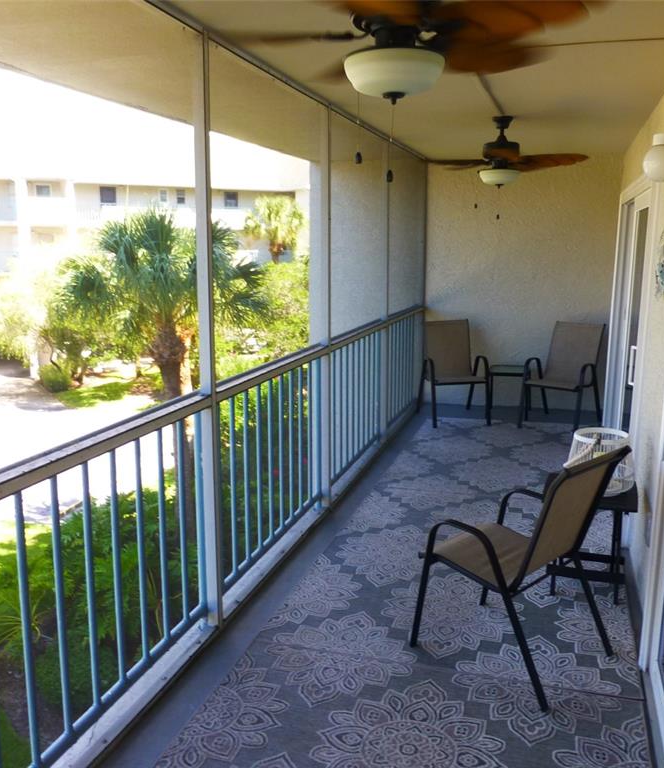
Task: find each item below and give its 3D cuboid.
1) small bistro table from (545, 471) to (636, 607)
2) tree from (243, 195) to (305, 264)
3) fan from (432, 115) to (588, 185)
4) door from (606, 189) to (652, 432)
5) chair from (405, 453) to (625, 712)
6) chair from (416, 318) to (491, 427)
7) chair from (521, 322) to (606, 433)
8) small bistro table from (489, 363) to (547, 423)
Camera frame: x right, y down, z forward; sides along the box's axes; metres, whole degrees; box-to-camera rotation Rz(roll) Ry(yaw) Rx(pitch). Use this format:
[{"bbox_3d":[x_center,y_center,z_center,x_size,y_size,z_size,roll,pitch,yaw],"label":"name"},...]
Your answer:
[{"bbox_3d":[1.239,0.758,3.443,0.420,0.520,0.410,4,11,18],"label":"small bistro table"},{"bbox_3d":[-2.898,-5.659,35.707,3.200,7.500,3.200,4,11,18],"label":"tree"},{"bbox_3d":[1.193,-1.621,4.985,1.240,0.475,1.240,4,11,18],"label":"fan"},{"bbox_3d":[2.084,-0.340,4.984,0.120,2.100,2.600,4,11,18],"label":"door"},{"bbox_3d":[0.752,0.657,2.880,0.560,0.930,0.680,-10,15,-43],"label":"chair"},{"bbox_3d":[1.187,-0.114,6.902,0.560,0.930,0.680,-1,11,-8],"label":"chair"},{"bbox_3d":[2.183,-0.070,6.691,0.560,0.930,0.680,10,14,40],"label":"chair"},{"bbox_3d":[1.797,0.082,7.168,0.420,0.450,0.440,4,11,18],"label":"small bistro table"}]

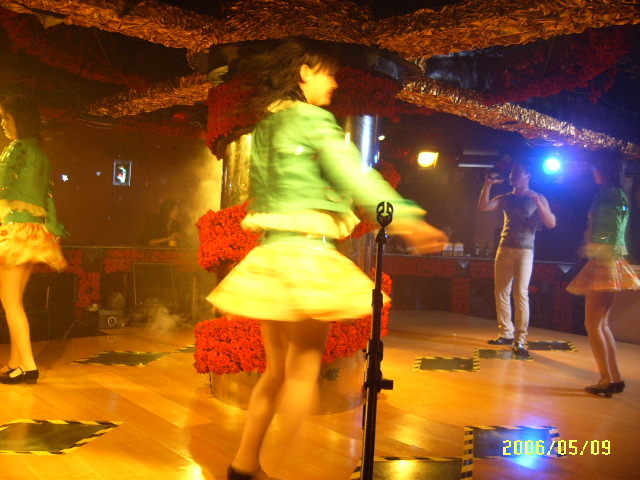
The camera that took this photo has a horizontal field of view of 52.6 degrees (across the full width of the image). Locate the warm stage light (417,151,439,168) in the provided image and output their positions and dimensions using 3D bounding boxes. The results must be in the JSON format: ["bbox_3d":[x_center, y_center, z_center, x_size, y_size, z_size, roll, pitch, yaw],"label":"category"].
[{"bbox_3d":[1.445,-1.082,8.700,0.290,0.250,0.250,3,-1,12],"label":"warm stage light"}]

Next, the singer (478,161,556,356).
[{"bbox_3d":[1.847,0.175,6.050,0.720,1.770,0.500,3,-1,21],"label":"singer"}]

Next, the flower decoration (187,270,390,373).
[{"bbox_3d":[-0.155,0.439,3.780,1.120,0.600,1.120,3,-1,-2],"label":"flower decoration"}]

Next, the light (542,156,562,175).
[{"bbox_3d":[3.126,-1.002,8.700,0.250,0.250,0.260,3,-1,22],"label":"light"}]

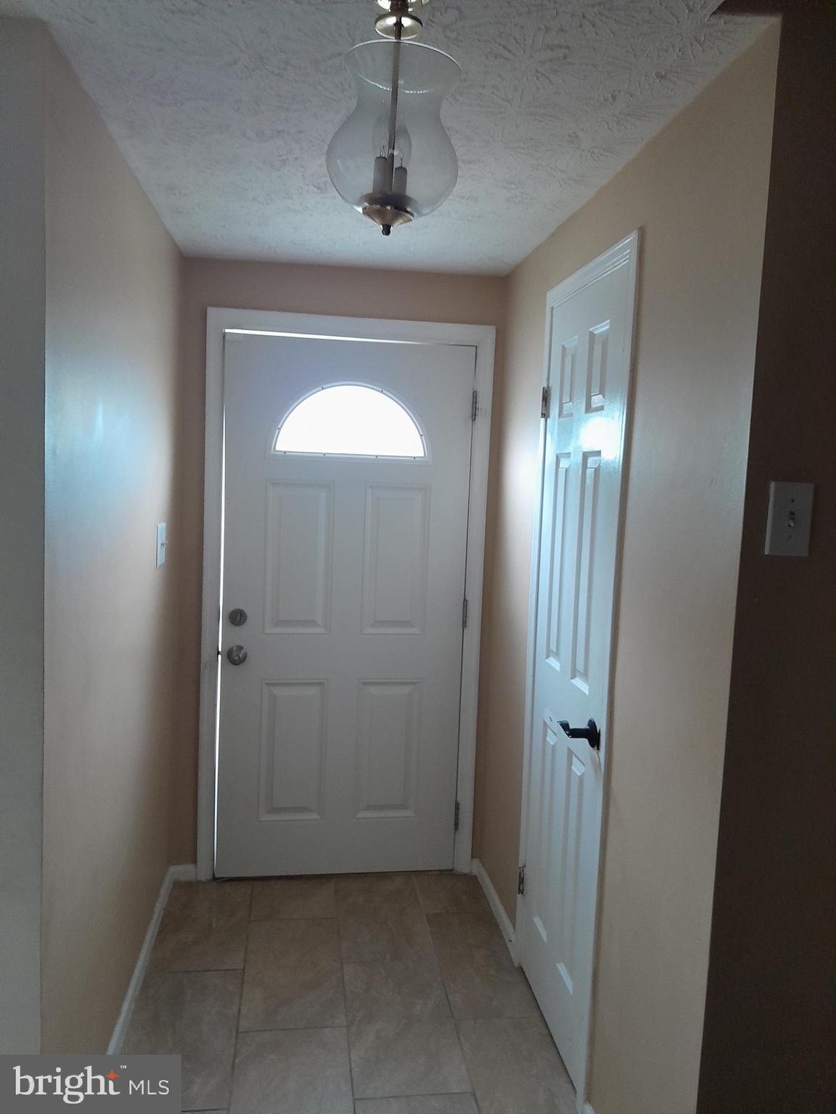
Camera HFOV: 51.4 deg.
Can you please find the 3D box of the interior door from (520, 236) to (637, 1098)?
[{"bbox_3d":[0.414,0.300,2.380,0.050,2.100,0.710,2,6,-8],"label":"interior door"}]

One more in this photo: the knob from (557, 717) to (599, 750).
[{"bbox_3d":[0.394,0.424,2.169,0.066,0.068,0.125,2,6,-8],"label":"knob"}]

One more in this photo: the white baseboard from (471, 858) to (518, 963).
[{"bbox_3d":[0.277,1.246,3.111,0.025,0.075,0.645,2,6,-8],"label":"white baseboard"}]

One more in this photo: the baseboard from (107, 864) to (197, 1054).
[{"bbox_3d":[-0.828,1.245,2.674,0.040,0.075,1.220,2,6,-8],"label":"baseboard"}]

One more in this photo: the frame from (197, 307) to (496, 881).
[{"bbox_3d":[-0.272,0.183,3.272,1.050,2.115,0.080,2,6,-8],"label":"frame"}]

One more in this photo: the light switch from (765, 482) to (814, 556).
[{"bbox_3d":[0.620,-0.061,1.447,0.075,0.119,0.015,2,6,-8],"label":"light switch"}]

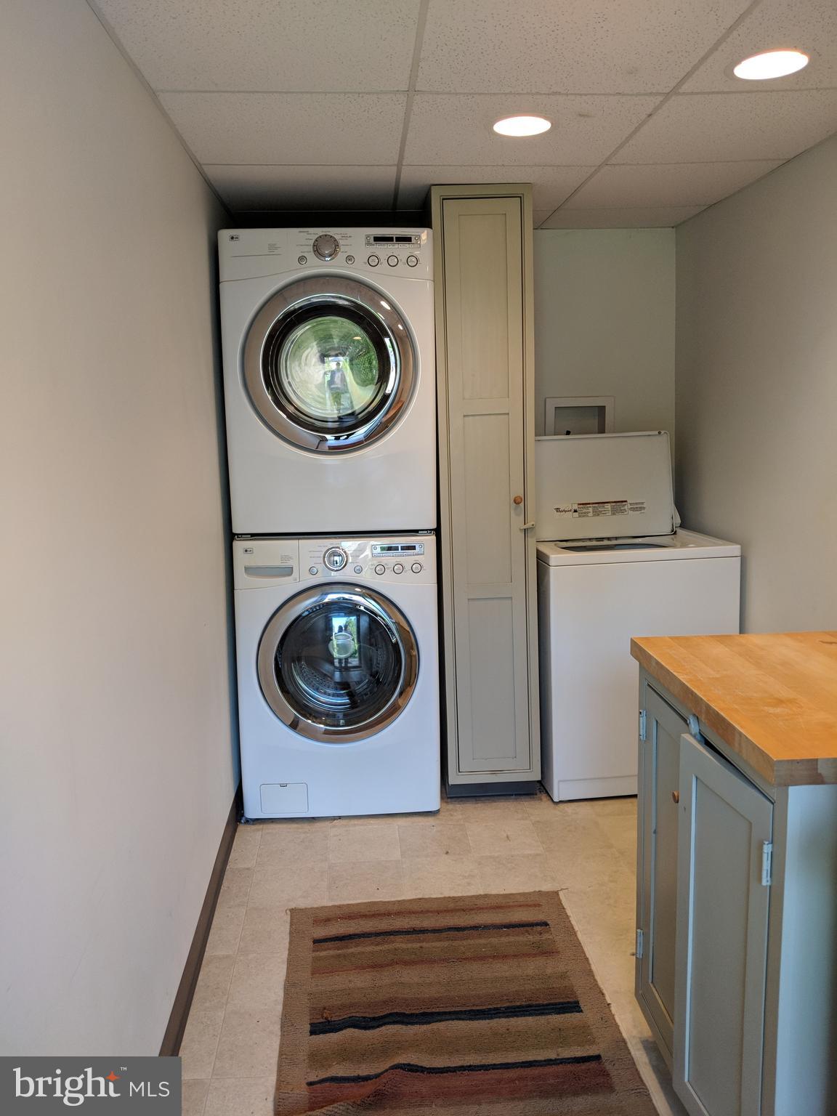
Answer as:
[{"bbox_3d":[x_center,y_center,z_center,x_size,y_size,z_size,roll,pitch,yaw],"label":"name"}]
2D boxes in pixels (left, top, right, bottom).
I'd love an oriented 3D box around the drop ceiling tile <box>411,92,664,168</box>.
[{"bbox_3d":[0.271,-1.151,2.337,0.605,0.018,0.600,-2,10,-3],"label":"drop ceiling tile"}]

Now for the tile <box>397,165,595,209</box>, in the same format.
[{"bbox_3d":[0.233,-1.249,2.930,0.605,0.018,0.600,-2,10,-3],"label":"tile"}]

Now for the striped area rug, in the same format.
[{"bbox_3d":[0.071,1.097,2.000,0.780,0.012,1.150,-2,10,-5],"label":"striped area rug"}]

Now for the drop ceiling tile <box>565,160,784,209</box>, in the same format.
[{"bbox_3d":[0.824,-1.271,2.966,0.560,0.018,0.600,-1,9,-2],"label":"drop ceiling tile"}]

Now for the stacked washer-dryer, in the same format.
[{"bbox_3d":[-0.289,-0.107,3.257,0.686,1.985,0.760,-1,9,-1],"label":"stacked washer-dryer"}]

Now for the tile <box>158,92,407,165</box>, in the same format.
[{"bbox_3d":[-0.328,-1.135,2.301,0.590,0.018,0.600,-2,10,-3],"label":"tile"}]

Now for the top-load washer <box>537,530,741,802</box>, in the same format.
[{"bbox_3d":[0.782,0.377,3.474,0.680,0.920,0.670,-2,10,-6],"label":"top-load washer"}]

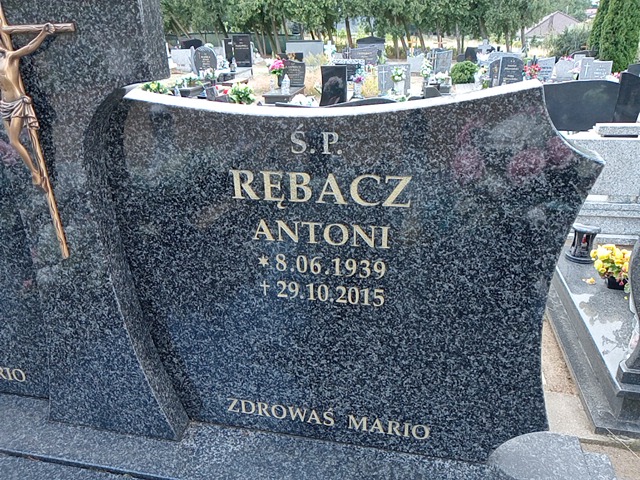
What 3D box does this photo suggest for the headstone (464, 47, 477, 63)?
[{"bbox_3d":[5.134,-6.156,17.300,0.512,0.532,0.150,3,23,11],"label":"headstone"}]

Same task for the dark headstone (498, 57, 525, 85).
[{"bbox_3d":[4.032,-3.530,10.920,0.423,0.607,0.126,2,23,10],"label":"dark headstone"}]

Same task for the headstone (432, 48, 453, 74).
[{"bbox_3d":[3.100,-4.458,13.020,0.421,0.587,0.126,2,23,10],"label":"headstone"}]

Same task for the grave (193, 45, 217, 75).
[{"bbox_3d":[-2.952,-4.584,13.335,0.525,0.743,0.126,2,23,10],"label":"grave"}]

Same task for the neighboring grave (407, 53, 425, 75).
[{"bbox_3d":[2.848,-5.199,15.330,0.473,0.581,0.126,2,23,10],"label":"neighboring grave"}]

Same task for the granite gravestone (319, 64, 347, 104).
[{"bbox_3d":[0.267,-2.805,9.400,0.465,0.675,0.100,3,23,11],"label":"granite gravestone"}]

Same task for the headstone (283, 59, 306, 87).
[{"bbox_3d":[-0.576,-3.821,11.865,0.496,0.580,0.116,2,23,10],"label":"headstone"}]

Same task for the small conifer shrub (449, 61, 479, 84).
[{"bbox_3d":[4.187,-4.853,15.000,0.760,0.670,0.760,2,21,8],"label":"small conifer shrub"}]

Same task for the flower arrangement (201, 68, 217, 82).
[{"bbox_3d":[-2.591,-3.877,12.180,0.290,0.273,0.270,2,23,10],"label":"flower arrangement"}]

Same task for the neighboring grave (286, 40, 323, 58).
[{"bbox_3d":[-0.704,-8.757,24.000,1.652,0.866,0.200,3,23,11],"label":"neighboring grave"}]

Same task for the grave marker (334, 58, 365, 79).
[{"bbox_3d":[0.708,-4.129,12.600,0.783,0.497,0.150,3,23,11],"label":"grave marker"}]

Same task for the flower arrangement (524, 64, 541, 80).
[{"bbox_3d":[4.565,-3.613,11.130,0.290,0.296,0.270,2,23,10],"label":"flower arrangement"}]

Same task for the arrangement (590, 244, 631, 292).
[{"bbox_3d":[1.519,0.146,2.700,0.215,0.245,0.200,3,23,11],"label":"arrangement"}]

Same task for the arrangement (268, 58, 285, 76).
[{"bbox_3d":[-1.000,-3.964,11.900,0.382,0.394,0.340,3,23,11],"label":"arrangement"}]

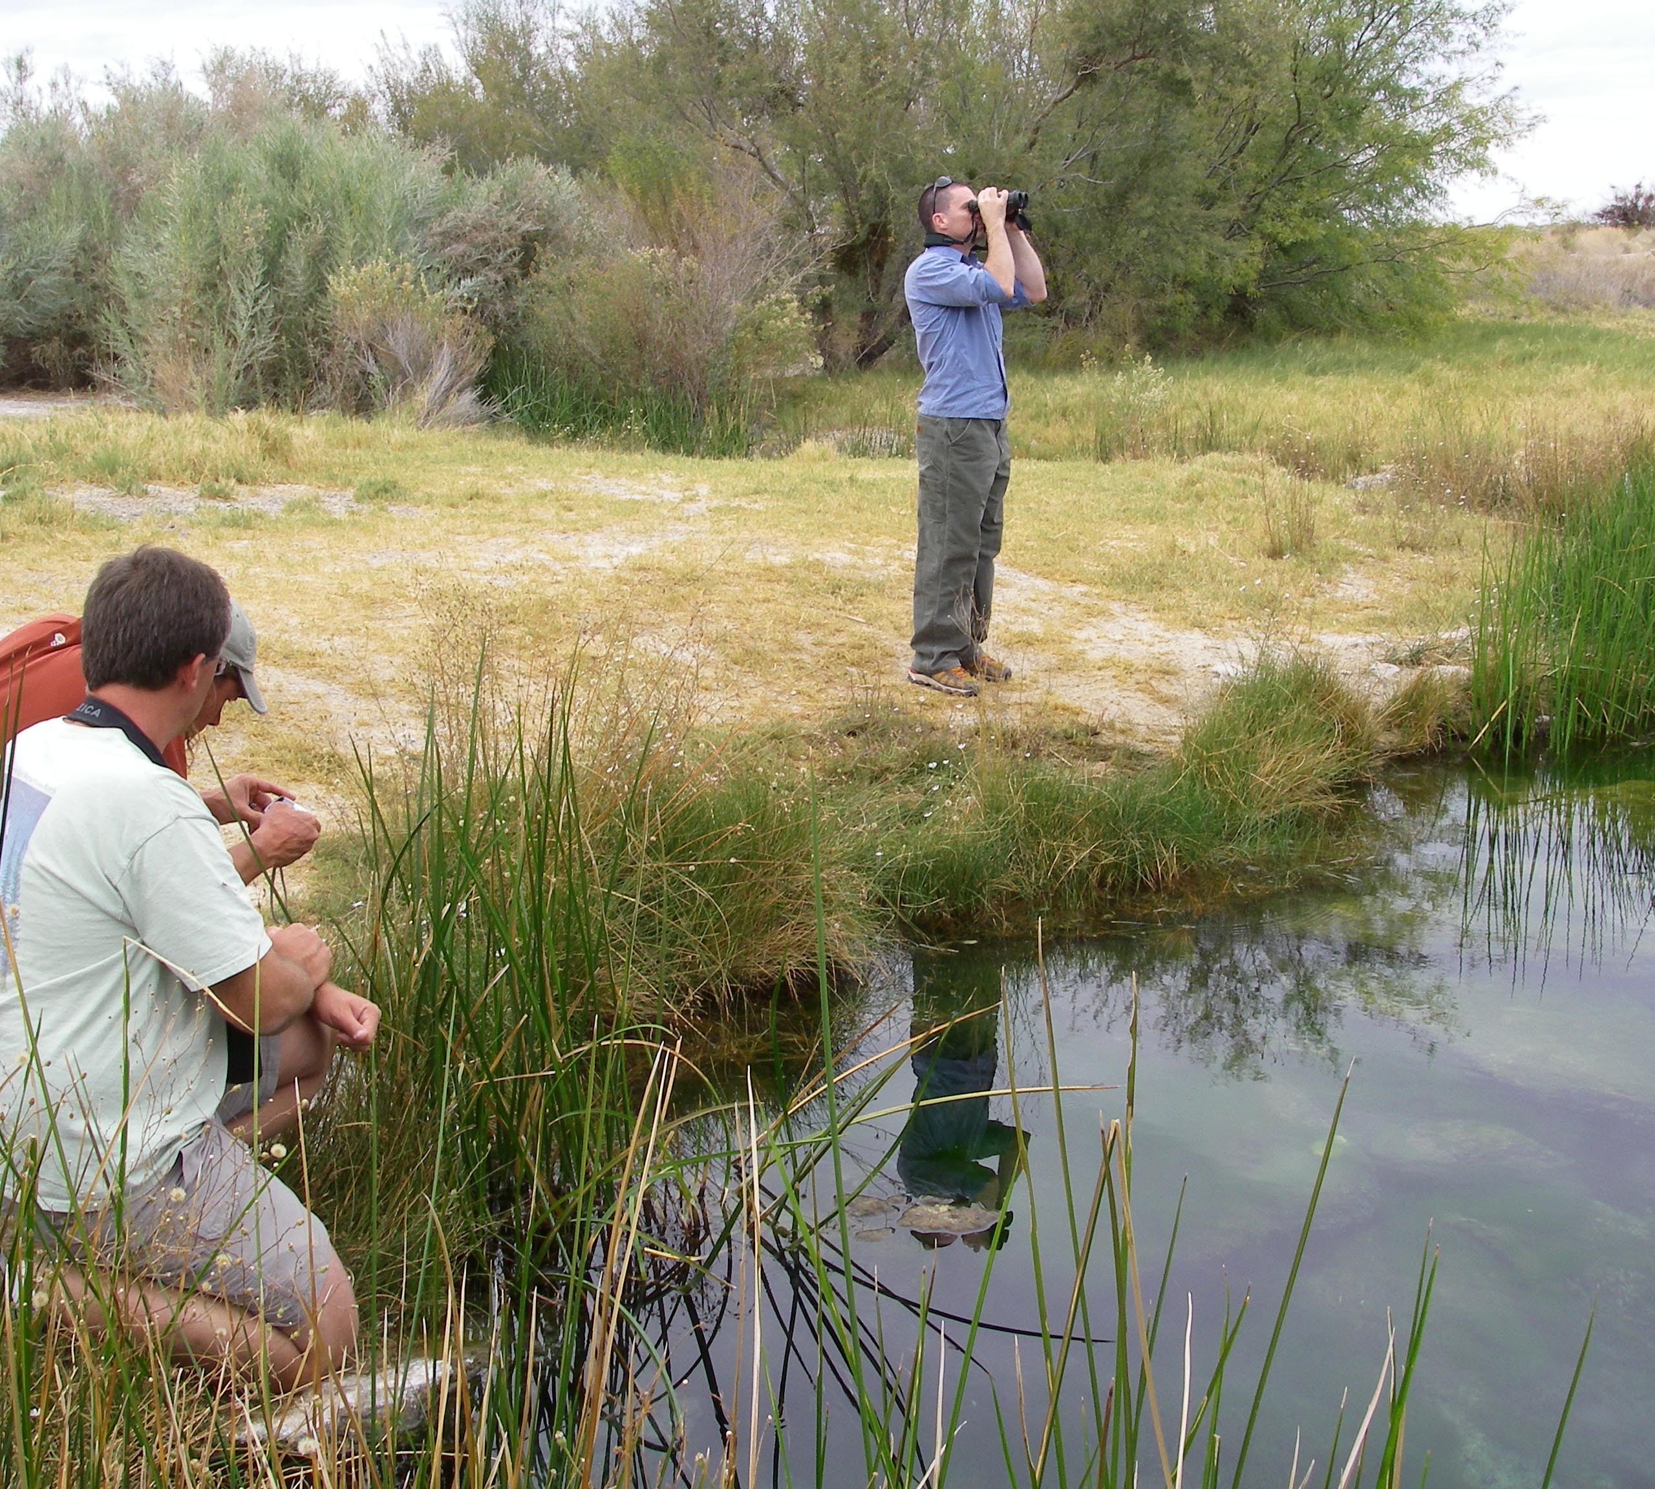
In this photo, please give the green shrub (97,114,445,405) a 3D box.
[{"bbox_3d":[-4.990,-4.331,19.834,3.077,2.626,2.800,-3,13,-13],"label":"green shrub"}]

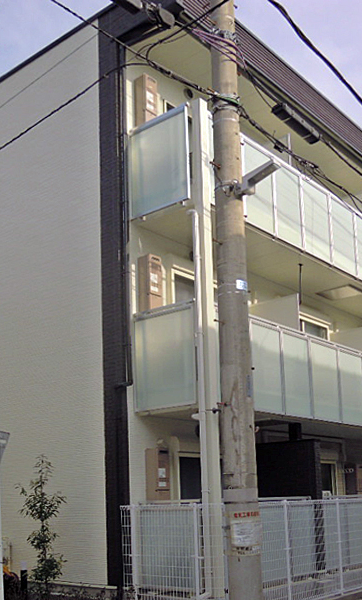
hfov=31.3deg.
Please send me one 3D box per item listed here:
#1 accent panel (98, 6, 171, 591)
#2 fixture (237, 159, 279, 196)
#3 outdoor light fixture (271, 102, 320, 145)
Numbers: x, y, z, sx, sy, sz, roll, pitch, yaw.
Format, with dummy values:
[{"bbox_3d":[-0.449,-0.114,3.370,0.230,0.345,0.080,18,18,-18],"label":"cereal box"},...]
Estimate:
[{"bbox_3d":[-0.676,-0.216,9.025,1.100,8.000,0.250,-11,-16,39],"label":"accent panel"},{"bbox_3d":[0.713,-1.132,5.882,0.445,0.130,0.140,-31,-31,32],"label":"fixture"},{"bbox_3d":[1.238,-1.892,6.935,0.160,0.160,0.820,-14,-21,38],"label":"outdoor light fixture"}]

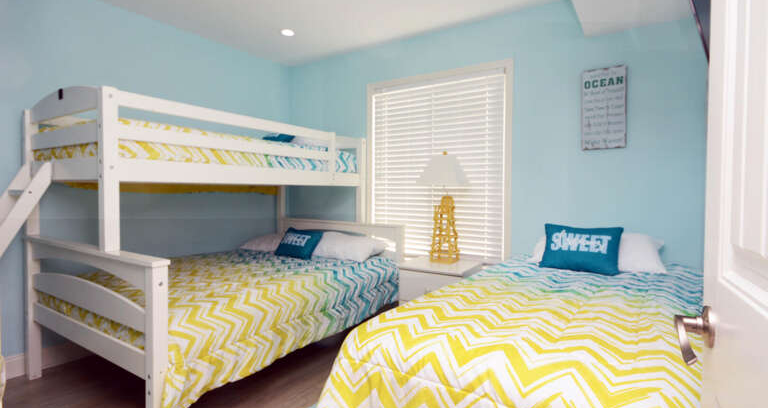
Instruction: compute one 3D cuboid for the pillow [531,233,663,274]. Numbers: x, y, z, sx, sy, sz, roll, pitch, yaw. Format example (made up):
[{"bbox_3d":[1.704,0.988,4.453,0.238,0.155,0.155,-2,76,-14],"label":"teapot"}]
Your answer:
[{"bbox_3d":[1.316,0.281,2.413,0.735,0.210,0.330,2,2,32],"label":"pillow"}]

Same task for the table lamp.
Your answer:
[{"bbox_3d":[0.465,0.015,2.959,0.320,0.852,0.320,2,2,32],"label":"table lamp"}]

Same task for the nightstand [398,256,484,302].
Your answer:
[{"bbox_3d":[0.413,0.759,2.800,0.498,0.623,0.455,2,2,32],"label":"nightstand"}]

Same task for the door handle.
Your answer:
[{"bbox_3d":[0.502,0.207,0.623,0.052,0.074,0.140,2,2,32],"label":"door handle"}]

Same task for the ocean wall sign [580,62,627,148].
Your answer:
[{"bbox_3d":[1.436,-0.623,2.524,0.260,0.530,0.025,2,2,32],"label":"ocean wall sign"}]

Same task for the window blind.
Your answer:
[{"bbox_3d":[0.398,-0.294,3.198,1.198,1.467,0.060,2,2,32],"label":"window blind"}]

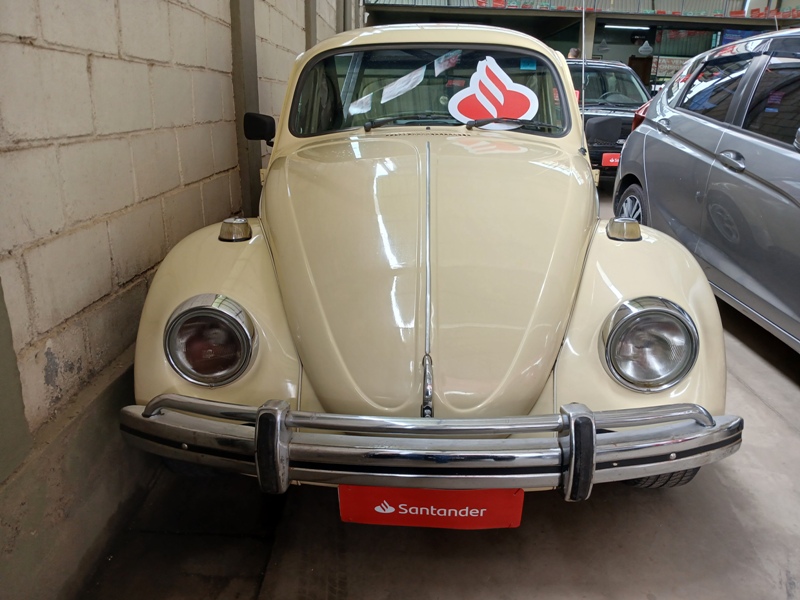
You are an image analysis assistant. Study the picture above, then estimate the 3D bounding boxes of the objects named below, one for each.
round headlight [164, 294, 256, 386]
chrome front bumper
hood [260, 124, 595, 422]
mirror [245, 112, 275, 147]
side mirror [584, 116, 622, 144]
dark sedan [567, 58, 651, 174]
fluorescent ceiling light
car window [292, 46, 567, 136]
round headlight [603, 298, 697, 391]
[{"bbox_3d":[-0.434,0.093,1.375,0.210,0.205,0.100,1,18,2],"label":"round headlight"},{"bbox_3d":[0.065,0.279,1.300,1.430,0.220,0.220,1,18,2],"label":"chrome front bumper"},{"bbox_3d":[0.082,-0.167,1.720,1.100,0.550,1.050,1,18,2],"label":"hood"},{"bbox_3d":[-0.573,-0.701,2.470,0.135,0.140,0.090,1,18,2],"label":"mirror"},{"bbox_3d":[0.823,-0.685,2.430,0.145,0.125,0.090,1,18,2],"label":"side mirror"},{"bbox_3d":[2.390,-2.395,8.060,1.680,1.520,4.100,2,18,3],"label":"dark sedan"},{"bbox_3d":[5.868,-7.029,15.500,1.200,0.080,0.100,1,18,1],"label":"fluorescent ceiling light"},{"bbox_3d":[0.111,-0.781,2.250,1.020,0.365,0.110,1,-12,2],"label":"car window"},{"bbox_3d":[0.556,0.099,1.340,0.210,0.205,0.100,1,18,2],"label":"round headlight"}]

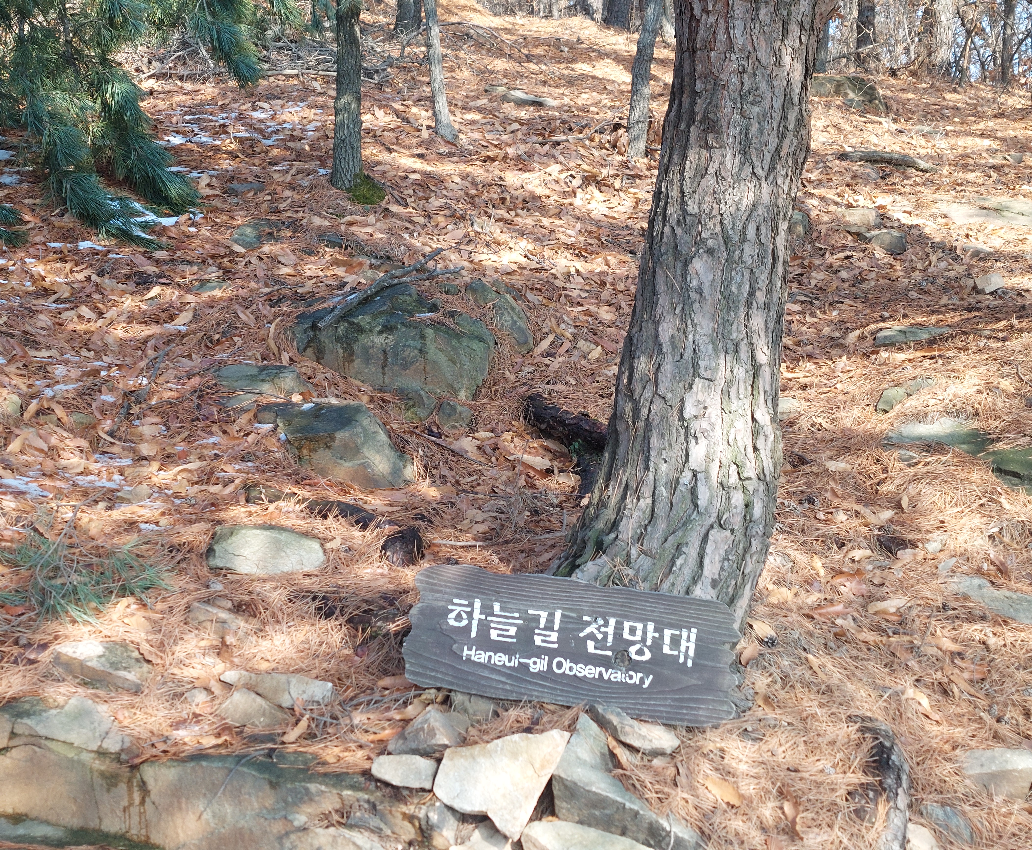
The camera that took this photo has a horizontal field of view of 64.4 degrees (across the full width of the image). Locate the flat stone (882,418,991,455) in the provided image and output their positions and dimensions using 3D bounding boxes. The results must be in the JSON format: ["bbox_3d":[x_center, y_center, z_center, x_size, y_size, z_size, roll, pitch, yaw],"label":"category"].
[{"bbox_3d":[1.553,0.037,3.031,0.360,0.075,0.200,5,19,9],"label":"flat stone"}]

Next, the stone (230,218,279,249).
[{"bbox_3d":[-1.545,-1.131,4.850,0.270,0.110,0.250,-7,24,-15],"label":"stone"}]

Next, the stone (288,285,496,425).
[{"bbox_3d":[-0.451,-0.310,3.098,0.648,0.441,0.519,6,14,21],"label":"stone"}]

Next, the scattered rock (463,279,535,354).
[{"bbox_3d":[-0.078,-0.484,3.614,0.230,0.220,0.340,-5,22,-17],"label":"scattered rock"}]

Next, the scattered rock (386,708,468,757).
[{"bbox_3d":[-0.216,0.763,2.030,0.190,0.090,0.140,0,15,0],"label":"scattered rock"}]

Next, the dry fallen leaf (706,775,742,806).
[{"bbox_3d":[0.482,0.852,1.905,0.090,0.015,0.047,24,41,31],"label":"dry fallen leaf"}]

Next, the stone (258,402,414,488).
[{"bbox_3d":[-0.653,0.076,2.980,0.540,0.220,0.320,0,21,0],"label":"stone"}]

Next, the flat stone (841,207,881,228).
[{"bbox_3d":[2.332,-1.402,5.541,0.228,0.136,0.160,3,14,10],"label":"flat stone"}]

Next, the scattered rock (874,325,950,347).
[{"bbox_3d":[1.861,-0.421,3.863,0.310,0.070,0.160,4,19,8],"label":"scattered rock"}]

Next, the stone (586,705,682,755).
[{"bbox_3d":[0.258,0.670,1.800,0.190,0.050,0.090,11,18,32],"label":"stone"}]

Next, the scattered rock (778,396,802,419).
[{"bbox_3d":[1.035,-0.067,3.161,0.112,0.071,0.089,2,15,5],"label":"scattered rock"}]

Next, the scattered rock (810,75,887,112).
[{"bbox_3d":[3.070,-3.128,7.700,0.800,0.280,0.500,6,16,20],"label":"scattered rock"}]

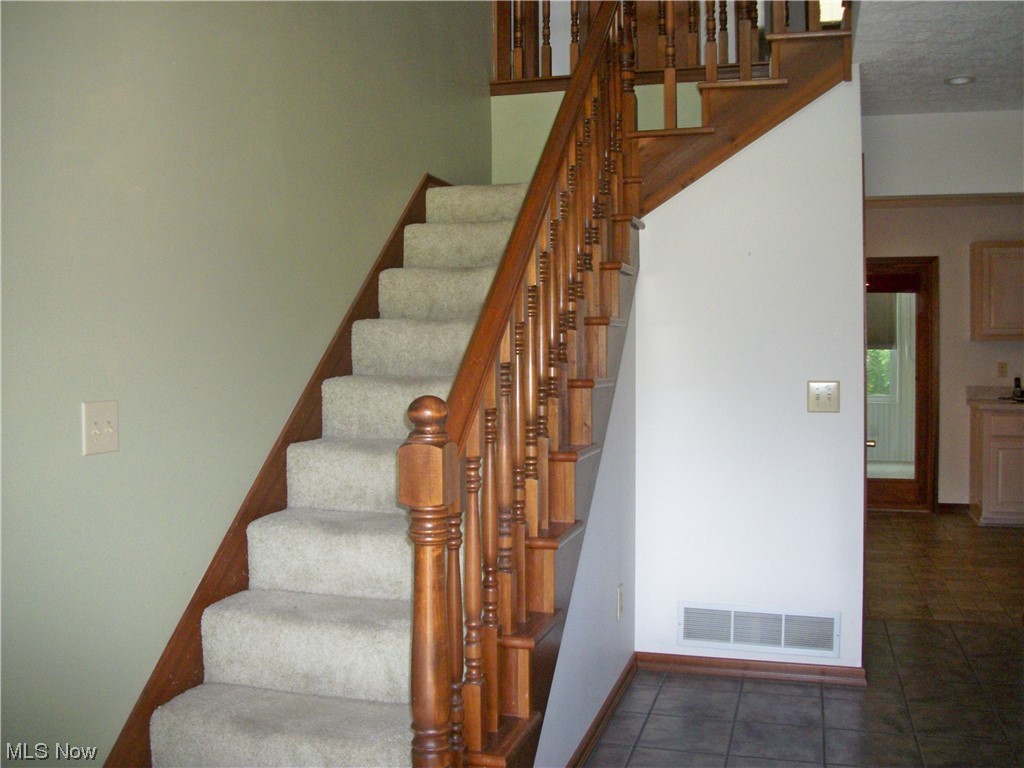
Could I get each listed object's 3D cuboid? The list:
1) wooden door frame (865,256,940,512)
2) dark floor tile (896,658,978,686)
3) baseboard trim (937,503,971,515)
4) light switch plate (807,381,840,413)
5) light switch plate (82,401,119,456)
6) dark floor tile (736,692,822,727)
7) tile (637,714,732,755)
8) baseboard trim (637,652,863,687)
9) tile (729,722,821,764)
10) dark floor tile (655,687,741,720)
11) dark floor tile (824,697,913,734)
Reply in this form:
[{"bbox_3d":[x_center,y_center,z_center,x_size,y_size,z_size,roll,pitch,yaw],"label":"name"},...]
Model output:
[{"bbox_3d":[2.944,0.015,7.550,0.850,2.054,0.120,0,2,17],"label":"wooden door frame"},{"bbox_3d":[1.706,1.155,3.785,0.297,0.010,0.295,0,2,17],"label":"dark floor tile"},{"bbox_3d":[3.475,0.986,7.389,0.249,0.085,0.017,0,2,17],"label":"baseboard trim"},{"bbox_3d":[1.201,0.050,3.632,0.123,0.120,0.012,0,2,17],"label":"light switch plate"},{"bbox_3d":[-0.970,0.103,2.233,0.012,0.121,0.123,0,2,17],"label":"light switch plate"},{"bbox_3d":[0.969,1.181,3.399,0.297,0.010,0.295,0,2,17],"label":"dark floor tile"},{"bbox_3d":[0.594,1.193,3.199,0.297,0.010,0.295,0,2,17],"label":"tile"},{"bbox_3d":[0.931,1.134,3.751,0.898,0.072,0.022,0,2,17],"label":"baseboard trim"},{"bbox_3d":[0.879,1.189,3.113,0.297,0.010,0.295,0,2,17],"label":"tile"},{"bbox_3d":[0.683,1.185,3.486,0.297,0.010,0.295,0,2,17],"label":"dark floor tile"},{"bbox_3d":[1.252,1.176,3.314,0.297,0.010,0.295,0,2,17],"label":"dark floor tile"}]

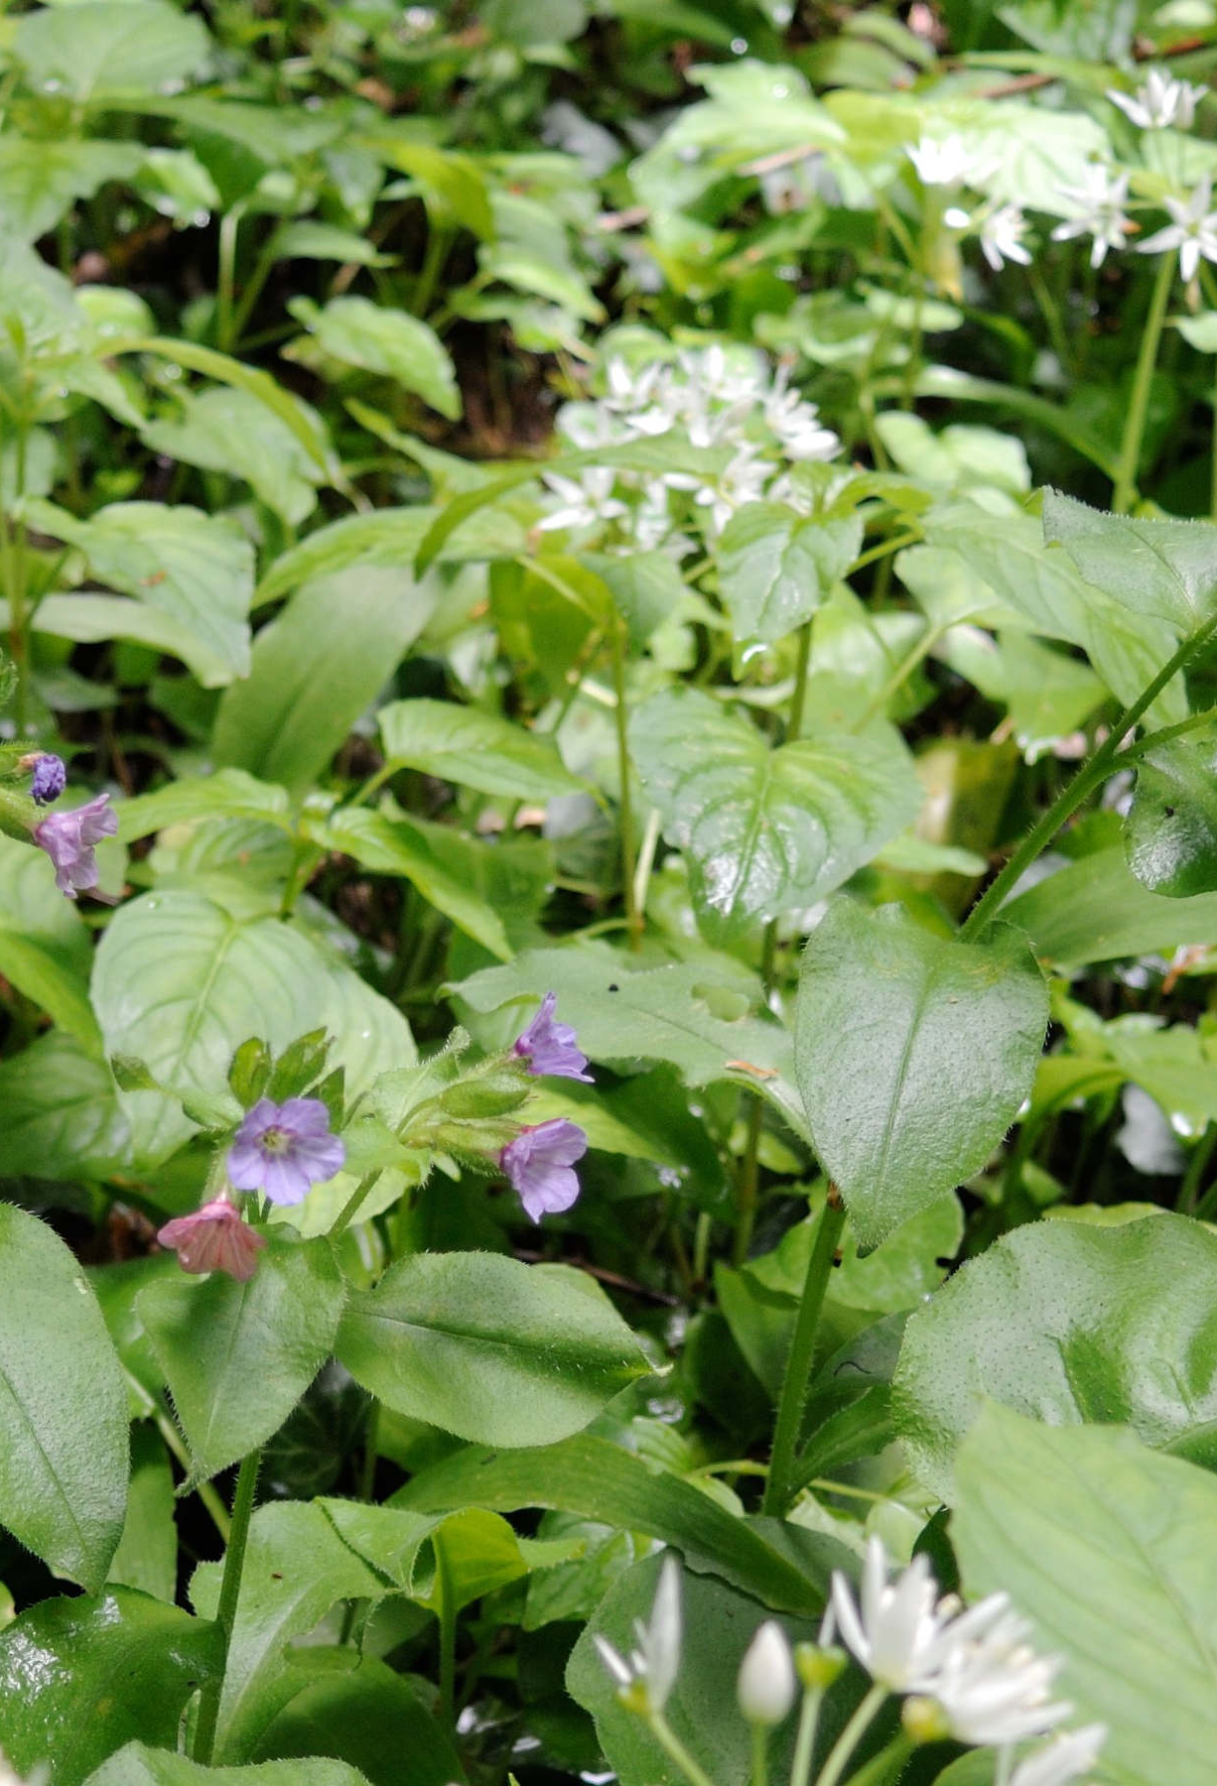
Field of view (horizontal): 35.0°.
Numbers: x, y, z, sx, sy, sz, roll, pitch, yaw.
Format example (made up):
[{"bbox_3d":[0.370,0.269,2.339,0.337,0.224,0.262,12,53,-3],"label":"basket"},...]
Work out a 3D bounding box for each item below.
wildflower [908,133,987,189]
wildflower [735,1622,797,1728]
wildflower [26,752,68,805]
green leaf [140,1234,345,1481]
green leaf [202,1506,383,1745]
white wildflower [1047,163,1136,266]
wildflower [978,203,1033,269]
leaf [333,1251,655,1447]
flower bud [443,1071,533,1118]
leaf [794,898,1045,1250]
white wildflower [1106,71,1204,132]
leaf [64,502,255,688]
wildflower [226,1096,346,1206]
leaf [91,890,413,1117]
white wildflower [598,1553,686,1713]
[{"bbox_3d":[0.072,-0.156,0.410,0.017,0.011,0.015,4,35,5],"label":"wildflower"},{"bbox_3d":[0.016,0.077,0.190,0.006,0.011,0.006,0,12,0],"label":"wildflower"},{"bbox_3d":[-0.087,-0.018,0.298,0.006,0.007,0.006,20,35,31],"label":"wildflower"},{"bbox_3d":[-0.059,0.069,0.292,0.030,0.009,0.040,20,63,7],"label":"green leaf"},{"bbox_3d":[-0.045,0.106,0.280,0.026,0.035,0.018,9,18,-9],"label":"green leaf"},{"bbox_3d":[0.104,-0.146,0.415,0.019,0.021,0.012,2,31,3],"label":"white wildflower"},{"bbox_3d":[0.087,-0.143,0.420,0.011,0.015,0.013,24,38,35],"label":"wildflower"},{"bbox_3d":[-0.018,0.070,0.299,0.051,0.010,0.029,11,58,1],"label":"leaf"},{"bbox_3d":[-0.017,0.029,0.272,0.013,0.006,0.006,-13,-4,16],"label":"flower bud"},{"bbox_3d":[0.047,0.028,0.292,0.036,0.051,0.012,15,6,1],"label":"leaf"},{"bbox_3d":[0.124,-0.179,0.435,0.020,0.012,0.018,0,31,0],"label":"white wildflower"},{"bbox_3d":[-0.100,-0.073,0.442,0.070,0.013,0.039,40,71,22],"label":"leaf"},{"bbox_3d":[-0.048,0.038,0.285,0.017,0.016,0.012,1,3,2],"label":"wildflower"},{"bbox_3d":[-0.066,0.024,0.358,0.061,0.013,0.051,15,58,2],"label":"leaf"},{"bbox_3d":[0.003,0.075,0.195,0.009,0.015,0.009,-2,18,12],"label":"white wildflower"}]

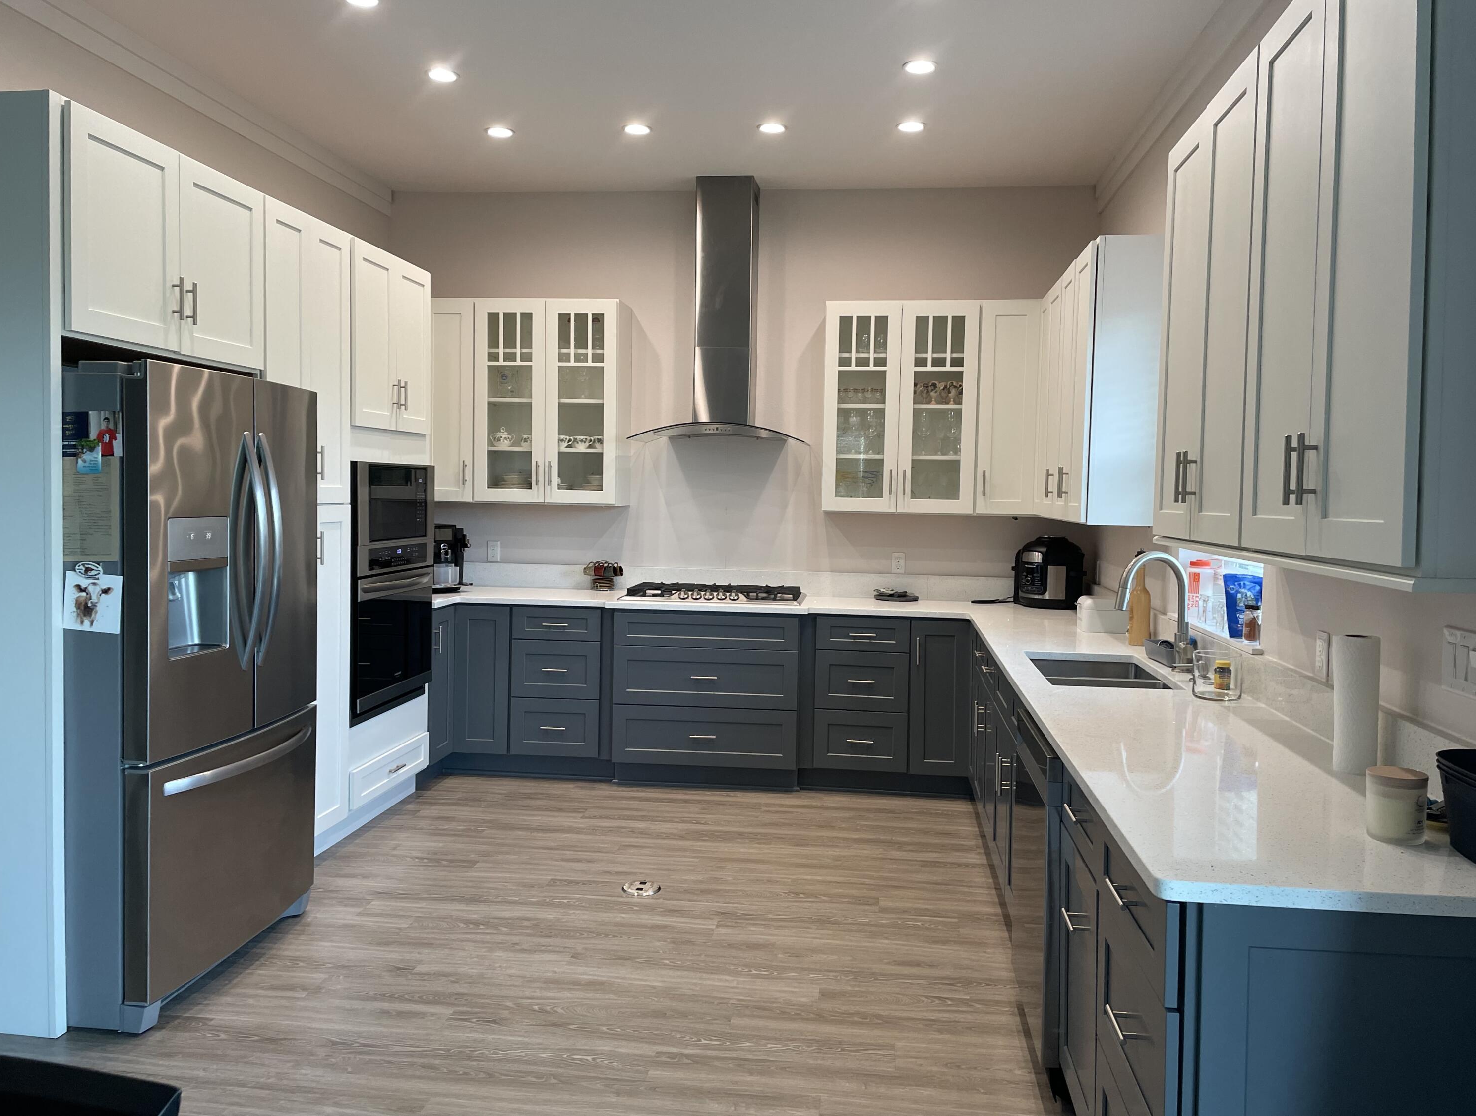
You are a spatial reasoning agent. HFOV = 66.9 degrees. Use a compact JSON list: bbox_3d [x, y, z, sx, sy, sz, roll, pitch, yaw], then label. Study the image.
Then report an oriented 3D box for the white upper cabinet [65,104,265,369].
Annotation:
[{"bbox_3d":[-1.979,-0.915,3.382,0.640,0.600,0.925,1,3,7],"label":"white upper cabinet"}]

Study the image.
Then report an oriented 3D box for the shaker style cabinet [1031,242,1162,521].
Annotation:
[{"bbox_3d":[1.566,-0.698,4.851,0.320,1.069,1.330,2,3,7],"label":"shaker style cabinet"}]

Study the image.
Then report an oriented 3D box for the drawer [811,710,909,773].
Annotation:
[{"bbox_3d":[0.625,0.875,5.656,0.445,0.287,0.540,1,3,7],"label":"drawer"}]

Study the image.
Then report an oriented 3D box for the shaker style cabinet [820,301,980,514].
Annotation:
[{"bbox_3d":[0.837,-0.767,5.774,0.760,1.060,0.325,2,3,7],"label":"shaker style cabinet"}]

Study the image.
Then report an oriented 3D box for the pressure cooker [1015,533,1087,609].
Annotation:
[{"bbox_3d":[1.580,0.069,5.698,0.360,0.360,0.340,4,5,44],"label":"pressure cooker"}]

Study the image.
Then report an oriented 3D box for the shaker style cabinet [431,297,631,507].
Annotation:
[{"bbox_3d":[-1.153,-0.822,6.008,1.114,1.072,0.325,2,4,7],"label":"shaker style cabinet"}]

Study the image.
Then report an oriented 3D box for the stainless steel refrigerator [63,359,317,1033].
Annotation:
[{"bbox_3d":[-1.853,0.341,3.400,0.865,1.778,0.905,2,3,7],"label":"stainless steel refrigerator"}]

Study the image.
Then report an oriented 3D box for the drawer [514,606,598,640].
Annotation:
[{"bbox_3d":[-0.875,0.319,5.818,0.451,0.159,0.540,1,3,7],"label":"drawer"}]

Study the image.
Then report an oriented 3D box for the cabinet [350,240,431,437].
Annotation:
[{"bbox_3d":[-1.795,-0.929,4.859,0.627,0.736,0.771,2,3,7],"label":"cabinet"}]

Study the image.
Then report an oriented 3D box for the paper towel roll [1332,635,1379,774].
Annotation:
[{"bbox_3d":[1.319,0.309,2.391,0.096,0.283,0.096,2,3,7],"label":"paper towel roll"}]

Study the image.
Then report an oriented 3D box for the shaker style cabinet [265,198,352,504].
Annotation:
[{"bbox_3d":[-1.885,-0.730,4.155,0.640,1.055,0.608,1,3,7],"label":"shaker style cabinet"}]

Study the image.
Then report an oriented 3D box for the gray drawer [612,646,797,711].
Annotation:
[{"bbox_3d":[-0.132,0.572,5.688,0.906,0.293,0.500,2,3,7],"label":"gray drawer"}]

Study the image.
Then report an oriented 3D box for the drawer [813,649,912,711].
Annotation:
[{"bbox_3d":[0.632,0.591,5.648,0.448,0.293,0.500,2,3,7],"label":"drawer"}]

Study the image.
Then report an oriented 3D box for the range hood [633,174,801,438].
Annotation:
[{"bbox_3d":[-0.056,-1.264,5.770,0.917,1.375,0.500,2,3,7],"label":"range hood"}]

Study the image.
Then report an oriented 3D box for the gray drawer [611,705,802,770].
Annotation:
[{"bbox_3d":[-0.138,0.864,5.705,0.906,0.289,0.500,2,3,7],"label":"gray drawer"}]

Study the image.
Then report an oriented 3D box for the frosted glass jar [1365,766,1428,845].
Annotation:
[{"bbox_3d":[1.111,0.416,1.881,0.087,0.111,0.087,1,3,7],"label":"frosted glass jar"}]

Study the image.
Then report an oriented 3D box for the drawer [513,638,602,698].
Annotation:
[{"bbox_3d":[-0.883,0.547,5.836,0.451,0.293,0.500,2,3,7],"label":"drawer"}]

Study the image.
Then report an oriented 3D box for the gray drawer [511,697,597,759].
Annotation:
[{"bbox_3d":[-0.887,0.840,5.850,0.453,0.285,0.540,1,3,7],"label":"gray drawer"}]

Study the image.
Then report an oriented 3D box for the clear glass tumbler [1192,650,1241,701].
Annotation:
[{"bbox_3d":[1.364,0.335,3.181,0.125,0.126,0.125,1,3,7],"label":"clear glass tumbler"}]

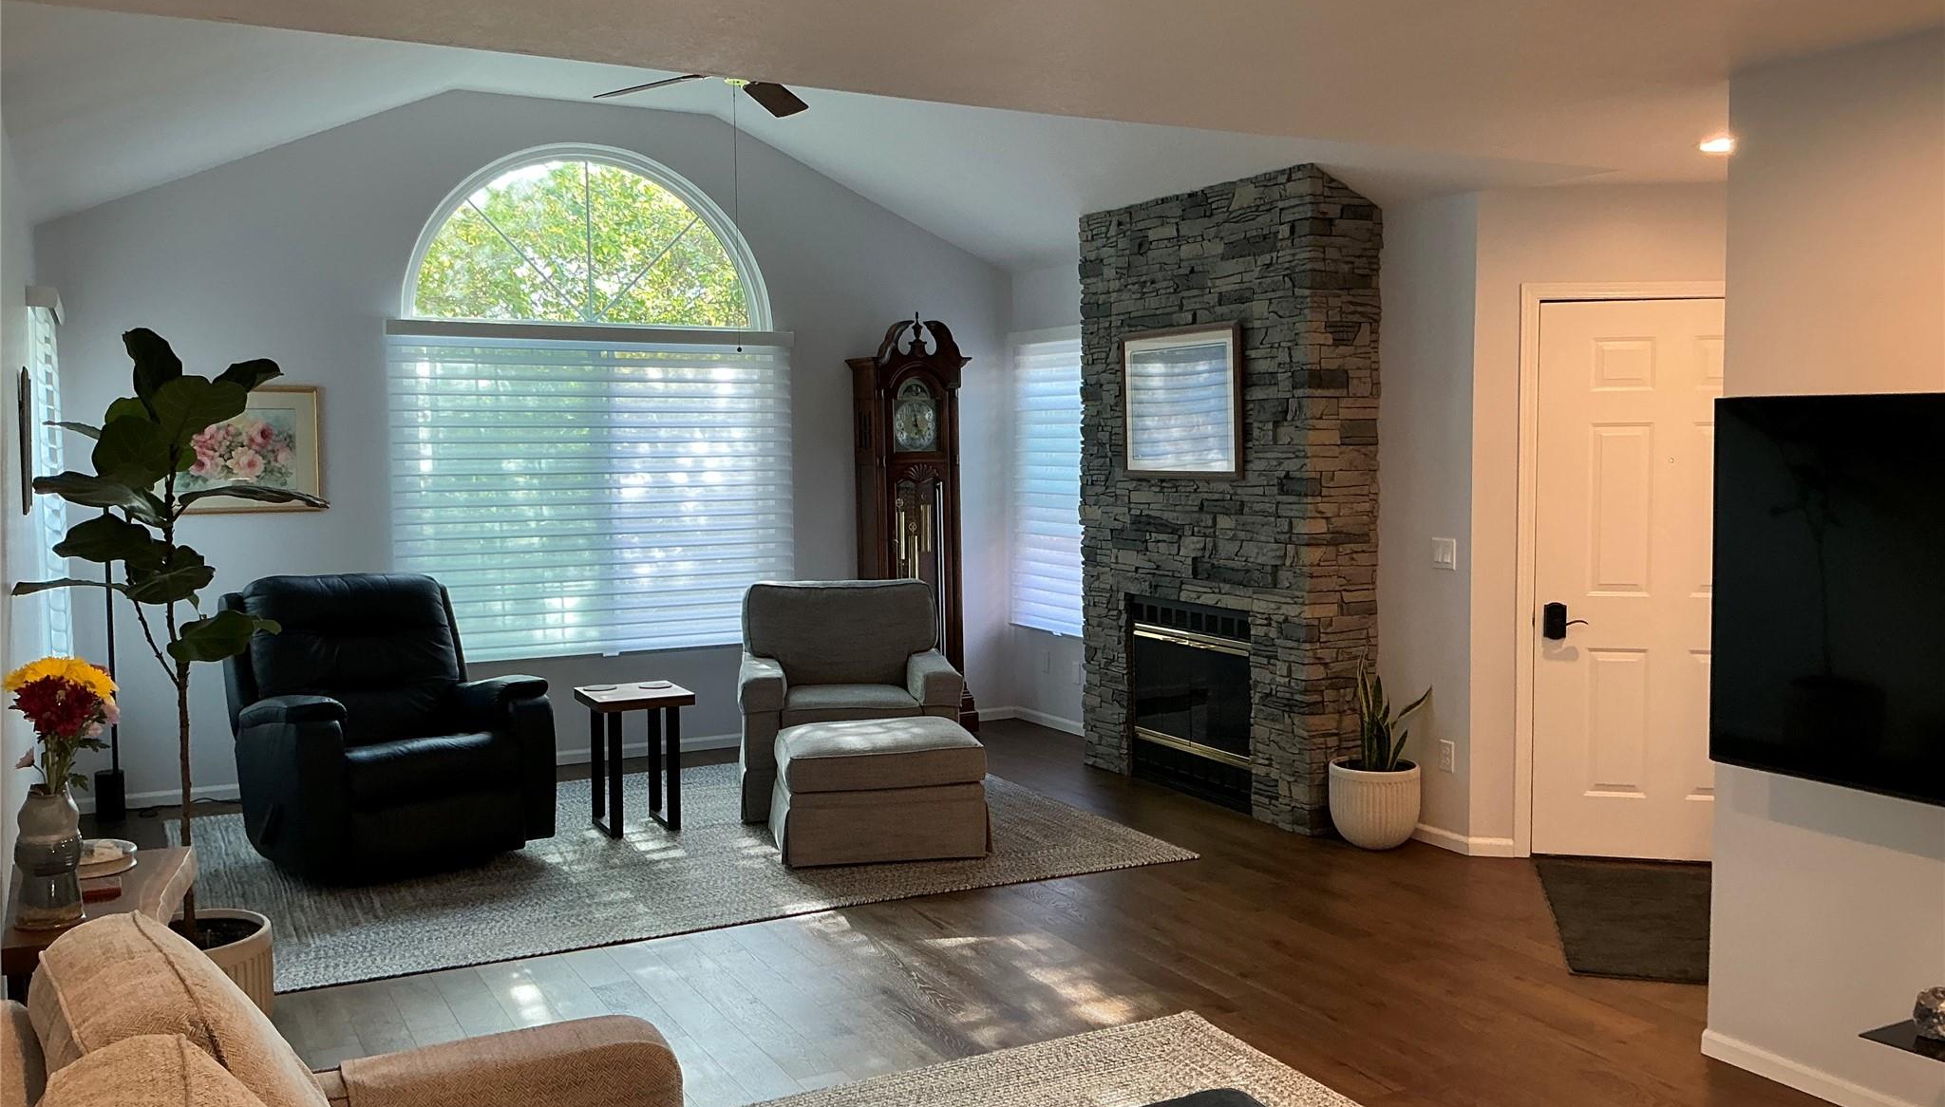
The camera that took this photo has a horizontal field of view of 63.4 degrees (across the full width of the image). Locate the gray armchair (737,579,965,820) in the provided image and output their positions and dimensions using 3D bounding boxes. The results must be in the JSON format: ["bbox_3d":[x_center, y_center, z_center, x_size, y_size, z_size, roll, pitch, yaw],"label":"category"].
[{"bbox_3d":[-0.575,0.606,6.855,0.890,0.900,0.900,-1,4,-12],"label":"gray armchair"}]

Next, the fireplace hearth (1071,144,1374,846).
[{"bbox_3d":[1.053,-0.242,6.795,0.370,2.570,1.610,-3,4,-28],"label":"fireplace hearth"}]

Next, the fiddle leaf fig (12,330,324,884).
[{"bbox_3d":[-1.999,0.326,3.972,0.740,1.750,0.700,-3,4,-28],"label":"fiddle leaf fig"}]

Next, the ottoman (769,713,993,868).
[{"bbox_3d":[-0.363,0.887,5.998,0.745,0.450,0.570,-1,4,-12],"label":"ottoman"}]

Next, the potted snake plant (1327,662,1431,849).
[{"bbox_3d":[1.551,0.750,6.010,0.350,0.726,0.350,0,4,0],"label":"potted snake plant"}]

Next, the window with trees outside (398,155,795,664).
[{"bbox_3d":[-1.753,-0.721,7.513,1.950,2.420,0.140,-3,4,-28],"label":"window with trees outside"}]

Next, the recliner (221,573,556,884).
[{"bbox_3d":[-2.229,0.622,5.944,0.910,1.020,0.920,-4,5,-40],"label":"recliner"}]

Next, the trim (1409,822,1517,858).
[{"bbox_3d":[1.824,1.079,5.929,0.098,0.075,0.439,-4,5,-43],"label":"trim"}]

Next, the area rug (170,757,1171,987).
[{"bbox_3d":[-1.262,1.122,6.156,3.400,0.012,2.500,-2,4,-26],"label":"area rug"}]

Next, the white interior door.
[{"bbox_3d":[2.521,0.109,5.695,0.914,2.032,0.050,0,4,14],"label":"white interior door"}]

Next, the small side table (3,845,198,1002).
[{"bbox_3d":[-1.893,1.027,3.455,0.370,0.580,0.750,-3,4,-28],"label":"small side table"}]

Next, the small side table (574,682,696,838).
[{"bbox_3d":[-1.363,0.829,6.350,0.380,0.550,0.435,-3,4,-28],"label":"small side table"}]

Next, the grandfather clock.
[{"bbox_3d":[-0.298,-0.138,8.189,0.620,2.200,0.350,-3,4,-28],"label":"grandfather clock"}]

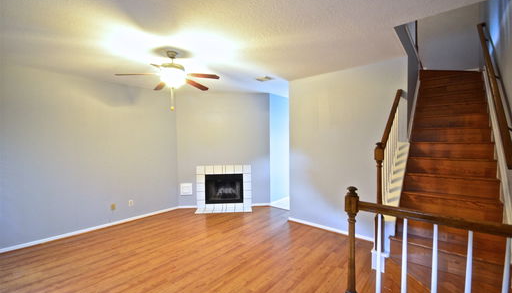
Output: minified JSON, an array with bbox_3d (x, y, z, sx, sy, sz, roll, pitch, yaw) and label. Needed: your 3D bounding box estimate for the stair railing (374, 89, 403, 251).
[{"bbox_3d":[1.644,0.157,2.603,0.095,1.886,1.100,1,2,42],"label":"stair railing"}]

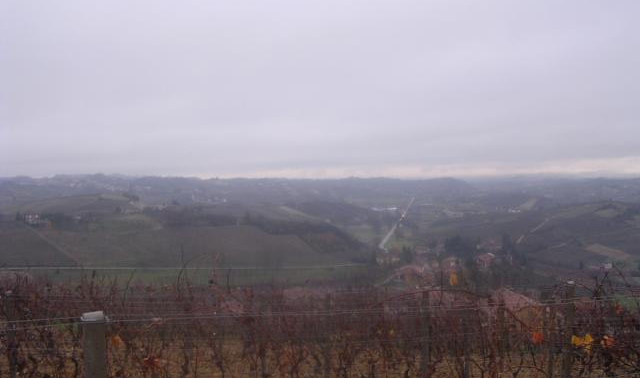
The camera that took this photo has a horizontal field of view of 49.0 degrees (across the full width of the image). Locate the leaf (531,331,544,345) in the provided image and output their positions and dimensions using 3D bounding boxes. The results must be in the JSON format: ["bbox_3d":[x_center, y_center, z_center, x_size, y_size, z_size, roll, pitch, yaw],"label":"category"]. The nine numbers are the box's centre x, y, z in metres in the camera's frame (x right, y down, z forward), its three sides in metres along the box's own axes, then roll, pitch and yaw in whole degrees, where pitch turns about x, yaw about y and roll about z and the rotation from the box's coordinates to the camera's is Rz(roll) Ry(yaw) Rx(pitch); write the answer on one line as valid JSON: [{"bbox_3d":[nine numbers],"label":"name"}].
[{"bbox_3d":[1.610,1.107,5.200,0.090,0.095,0.050,0,1,11],"label":"leaf"}]

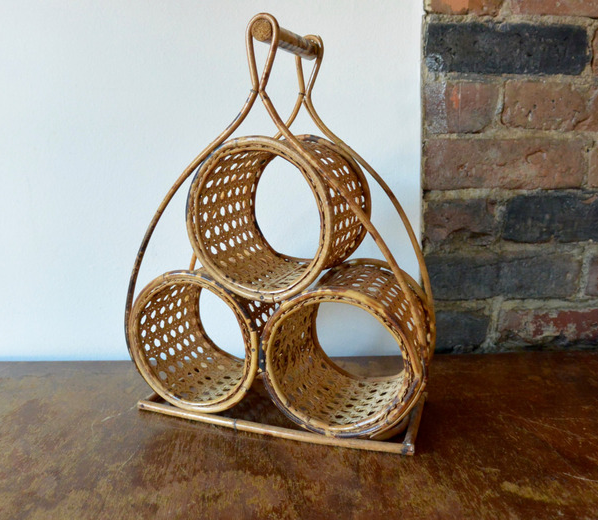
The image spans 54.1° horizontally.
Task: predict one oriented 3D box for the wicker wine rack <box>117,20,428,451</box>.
[{"bbox_3d":[-0.013,-0.032,0.584,0.305,0.380,0.139,4,12,20],"label":"wicker wine rack"}]

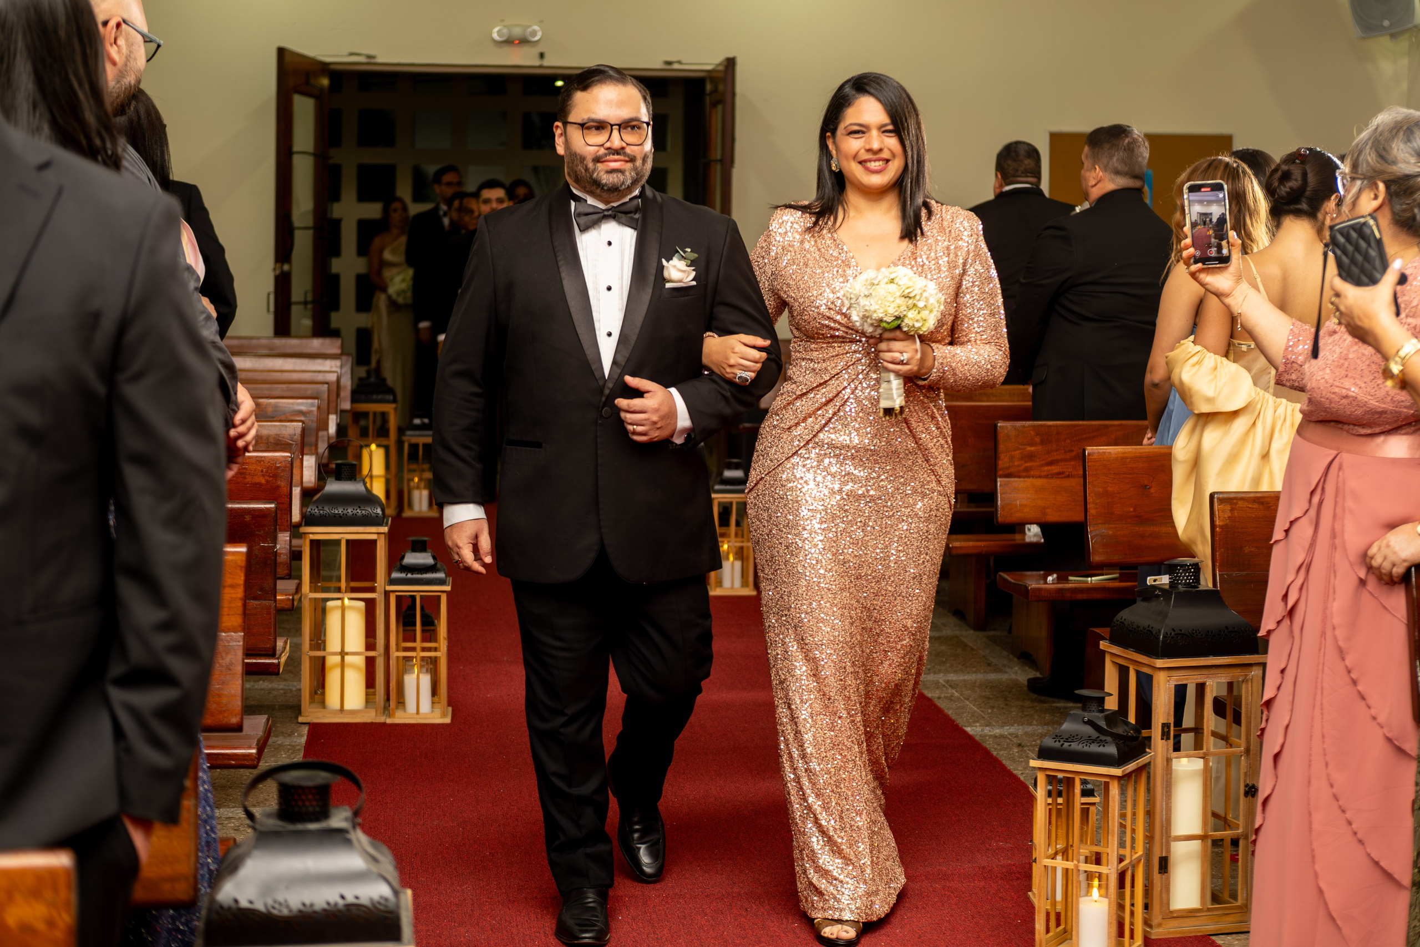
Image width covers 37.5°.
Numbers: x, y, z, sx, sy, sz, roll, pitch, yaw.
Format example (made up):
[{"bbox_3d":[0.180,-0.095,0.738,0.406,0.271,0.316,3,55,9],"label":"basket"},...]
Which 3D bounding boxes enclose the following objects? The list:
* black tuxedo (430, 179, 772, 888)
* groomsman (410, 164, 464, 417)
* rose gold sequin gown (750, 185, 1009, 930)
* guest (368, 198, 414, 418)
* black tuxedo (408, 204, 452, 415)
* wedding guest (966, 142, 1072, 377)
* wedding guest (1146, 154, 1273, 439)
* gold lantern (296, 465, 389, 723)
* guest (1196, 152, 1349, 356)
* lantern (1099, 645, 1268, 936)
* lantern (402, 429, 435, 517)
[{"bbox_3d":[-0.221,0.125,4.310,0.700,1.440,0.500,0,6,-7],"label":"black tuxedo"},{"bbox_3d":[-1.538,-0.859,12.097,0.500,1.836,0.320,-3,7,-37],"label":"groomsman"},{"bbox_3d":[0.337,0.171,4.280,0.540,1.460,0.440,0,5,-3],"label":"rose gold sequin gown"},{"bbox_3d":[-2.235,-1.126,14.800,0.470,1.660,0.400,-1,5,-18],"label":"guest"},{"bbox_3d":[-1.542,-0.769,12.082,0.500,1.558,0.300,-3,7,-37],"label":"black tuxedo"},{"bbox_3d":[1.242,-0.432,8.496,0.520,1.823,0.340,-1,6,-18],"label":"wedding guest"},{"bbox_3d":[1.415,-0.075,5.987,0.450,1.646,0.320,-2,6,-22],"label":"wedding guest"},{"bbox_3d":[-1.062,0.325,6.090,0.253,0.750,0.253,0,5,-7],"label":"gold lantern"},{"bbox_3d":[1.331,0.028,4.950,0.480,1.600,0.380,4,6,33],"label":"guest"},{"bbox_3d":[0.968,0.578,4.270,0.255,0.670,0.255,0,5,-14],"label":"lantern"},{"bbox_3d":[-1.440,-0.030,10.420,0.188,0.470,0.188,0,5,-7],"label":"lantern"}]

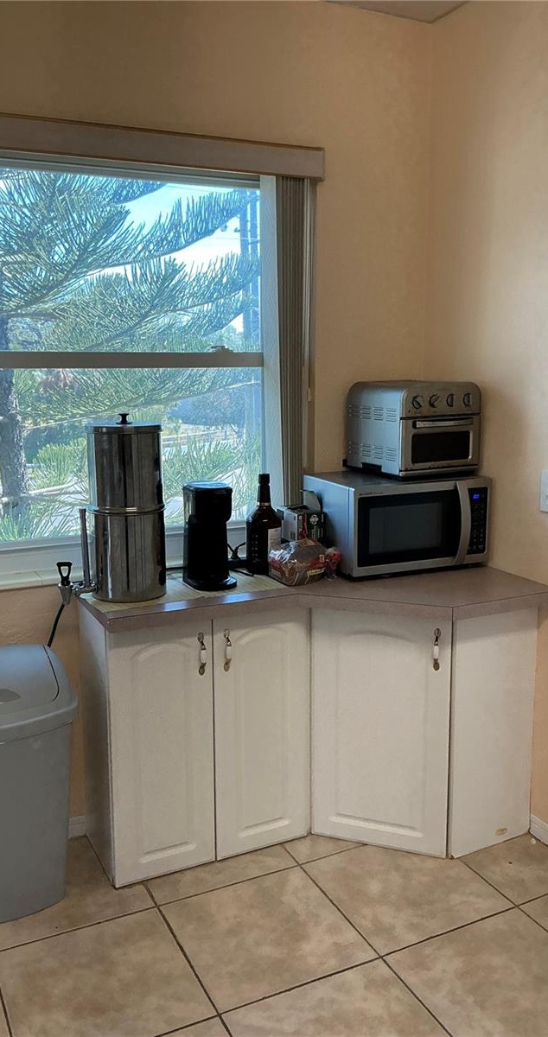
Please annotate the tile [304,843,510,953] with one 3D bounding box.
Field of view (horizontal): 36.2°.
[{"bbox_3d":[0.363,1.031,2.347,0.423,0.010,0.423,-5,11,-25],"label":"tile"}]

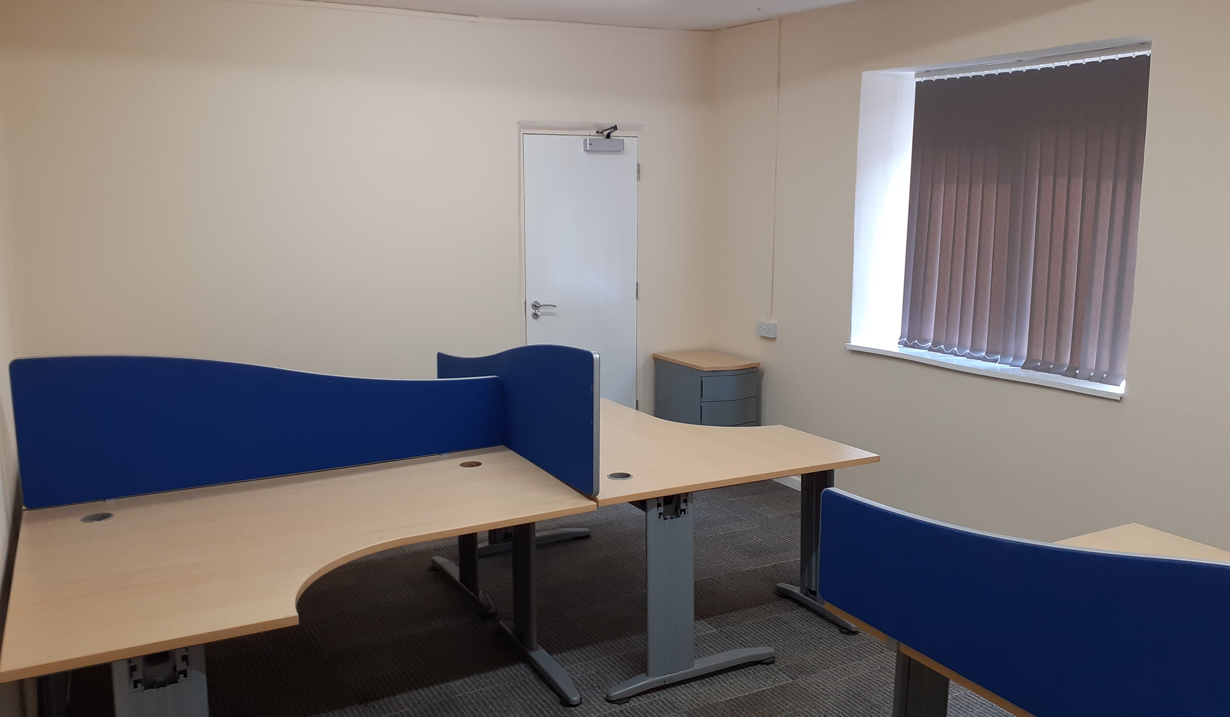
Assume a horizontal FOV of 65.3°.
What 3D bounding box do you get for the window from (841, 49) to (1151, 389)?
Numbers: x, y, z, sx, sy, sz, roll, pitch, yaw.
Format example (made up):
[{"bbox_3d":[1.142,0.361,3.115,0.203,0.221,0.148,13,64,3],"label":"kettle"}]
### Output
[{"bbox_3d":[1.750,-0.644,4.415,0.300,1.430,1.550,-6,11,-29],"label":"window"}]

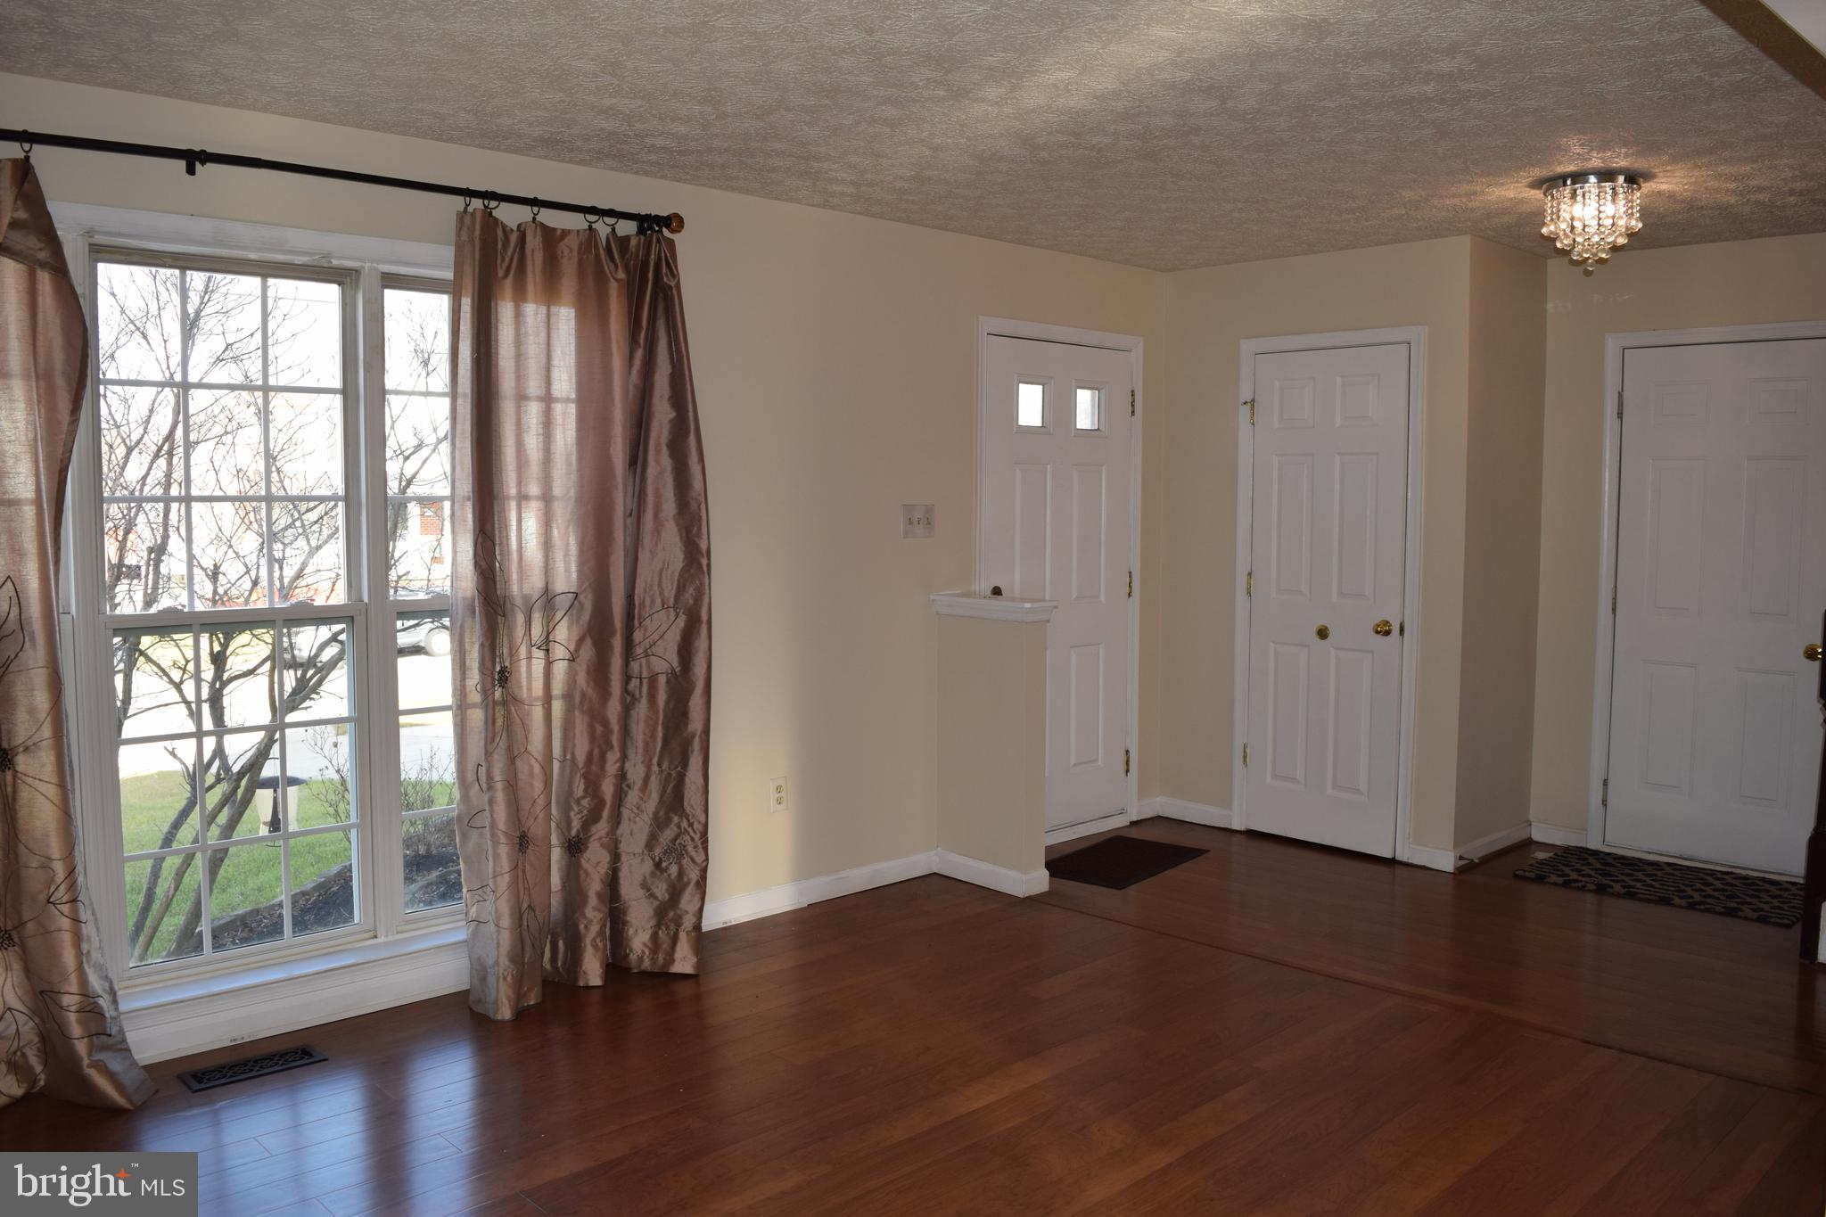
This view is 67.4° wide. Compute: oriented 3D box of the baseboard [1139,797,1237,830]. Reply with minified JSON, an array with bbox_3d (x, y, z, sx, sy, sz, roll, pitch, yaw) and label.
[{"bbox_3d":[1.200,0.917,6.046,0.160,0.086,0.440,-4,7,-43],"label":"baseboard"}]

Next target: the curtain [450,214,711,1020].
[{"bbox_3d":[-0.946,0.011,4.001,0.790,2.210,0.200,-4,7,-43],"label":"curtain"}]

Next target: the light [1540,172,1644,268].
[{"bbox_3d":[2.108,-1.190,4.263,0.288,0.263,0.288,-5,7,-42],"label":"light"}]

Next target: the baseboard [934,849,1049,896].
[{"bbox_3d":[0.299,0.990,5.178,0.139,0.089,0.452,-5,7,-42],"label":"baseboard"}]

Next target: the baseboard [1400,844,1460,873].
[{"bbox_3d":[2.001,0.973,5.286,0.016,0.086,0.195,-4,7,-43],"label":"baseboard"}]

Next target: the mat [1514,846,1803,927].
[{"bbox_3d":[2.827,1.022,5.123,0.929,0.015,0.601,4,7,44],"label":"mat"}]

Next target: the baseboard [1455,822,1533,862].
[{"bbox_3d":[2.351,0.958,5.525,0.733,0.080,0.016,-5,7,-42],"label":"baseboard"}]

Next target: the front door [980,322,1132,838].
[{"bbox_3d":[0.592,-0.071,5.715,0.910,2.035,0.045,-4,7,-43],"label":"front door"}]

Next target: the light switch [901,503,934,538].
[{"bbox_3d":[0.015,-0.324,5.114,0.166,0.120,0.013,-4,7,-43],"label":"light switch"}]

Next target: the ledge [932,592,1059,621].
[{"bbox_3d":[0.299,-0.001,5.078,0.196,0.081,0.468,-5,7,-42],"label":"ledge"}]

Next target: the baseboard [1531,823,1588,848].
[{"bbox_3d":[2.687,0.946,5.692,0.015,0.074,0.218,-5,7,-42],"label":"baseboard"}]

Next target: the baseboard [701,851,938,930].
[{"bbox_3d":[-0.326,1.012,4.905,1.170,0.086,0.016,-4,7,-43],"label":"baseboard"}]

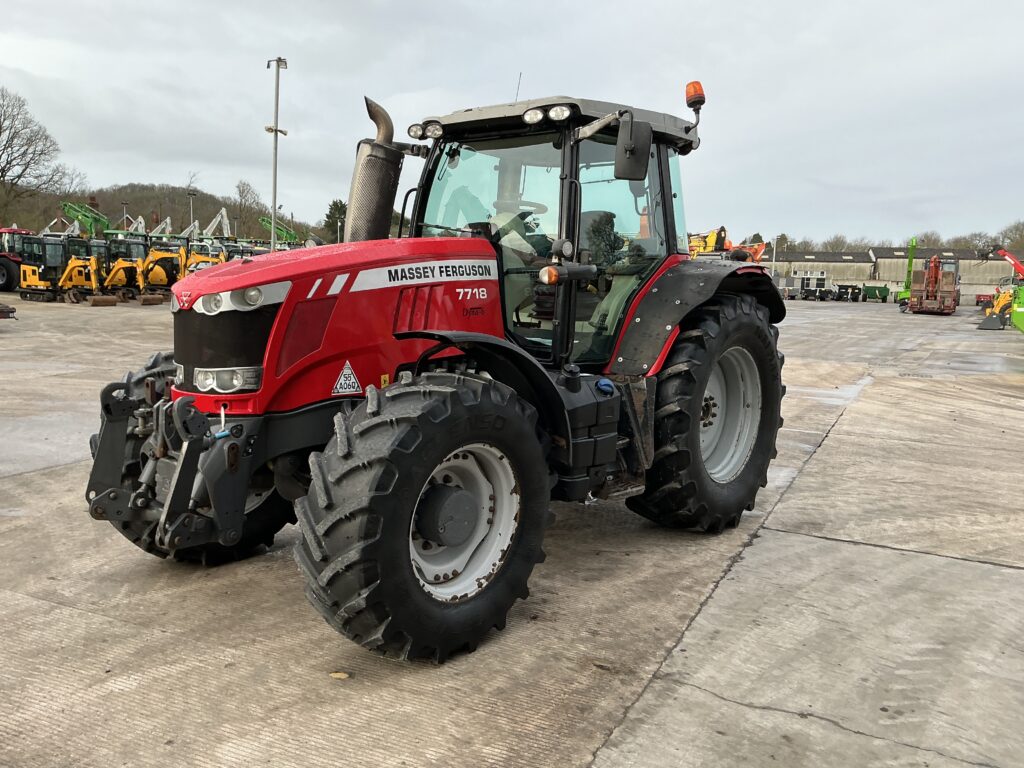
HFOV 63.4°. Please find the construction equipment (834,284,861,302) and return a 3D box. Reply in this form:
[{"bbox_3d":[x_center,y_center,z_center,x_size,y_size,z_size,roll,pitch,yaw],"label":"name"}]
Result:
[{"bbox_3d":[24.069,-6.446,59.072,1.850,1.300,3.200,5,9,19],"label":"construction equipment"}]

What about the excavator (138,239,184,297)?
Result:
[{"bbox_3d":[-13.907,-4.515,33.060,2.600,2.400,1.350,6,9,25],"label":"excavator"}]

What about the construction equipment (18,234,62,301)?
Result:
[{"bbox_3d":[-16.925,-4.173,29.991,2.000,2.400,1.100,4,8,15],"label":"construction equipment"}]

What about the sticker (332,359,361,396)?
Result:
[{"bbox_3d":[-0.846,-0.035,4.288,0.008,0.175,0.192,9,11,40],"label":"sticker"}]

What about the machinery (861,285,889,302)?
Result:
[{"bbox_3d":[26.171,-6.448,59.567,1.950,1.300,3.200,3,8,7],"label":"machinery"}]

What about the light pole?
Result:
[{"bbox_3d":[-10.314,-8.833,36.159,0.950,10.290,0.550,-2,9,-24],"label":"light pole"}]

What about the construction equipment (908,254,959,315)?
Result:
[{"bbox_3d":[22.839,-5.362,44.887,2.450,3.100,5.000,5,9,20],"label":"construction equipment"}]

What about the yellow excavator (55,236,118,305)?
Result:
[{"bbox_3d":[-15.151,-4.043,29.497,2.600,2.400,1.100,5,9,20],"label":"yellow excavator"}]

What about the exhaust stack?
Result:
[{"bbox_3d":[-0.931,-1.351,5.593,0.330,1.130,0.300,9,3,-5],"label":"exhaust stack"}]

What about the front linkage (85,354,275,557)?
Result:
[{"bbox_3d":[-1.664,0.321,4.028,0.940,0.740,0.640,9,11,40],"label":"front linkage"}]

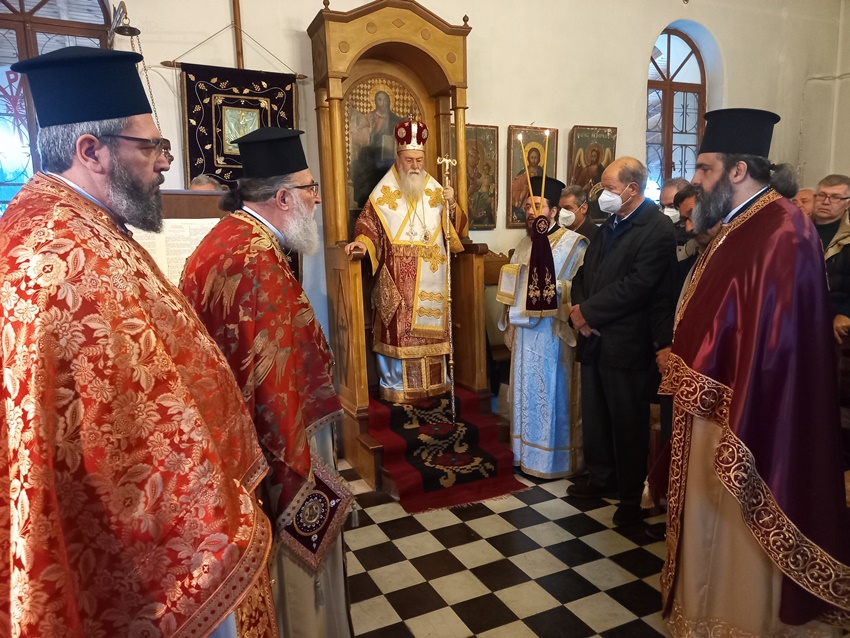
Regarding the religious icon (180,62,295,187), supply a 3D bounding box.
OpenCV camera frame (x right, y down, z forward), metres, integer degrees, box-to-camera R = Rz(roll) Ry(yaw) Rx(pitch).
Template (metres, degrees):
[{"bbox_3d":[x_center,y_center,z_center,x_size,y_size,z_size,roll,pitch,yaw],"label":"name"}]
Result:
[{"bbox_3d":[-1.122,-1.160,3.818,0.685,0.742,0.030,-5,8,-25],"label":"religious icon"}]

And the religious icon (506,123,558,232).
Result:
[{"bbox_3d":[0.835,-1.085,4.760,0.444,0.763,0.035,-5,12,-25],"label":"religious icon"}]

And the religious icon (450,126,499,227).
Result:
[{"bbox_3d":[0.351,-1.034,4.534,0.419,0.752,0.035,-5,12,-25],"label":"religious icon"}]

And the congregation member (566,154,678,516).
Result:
[{"bbox_3d":[1.006,0.099,3.190,0.440,1.785,0.530,-5,8,-25],"label":"congregation member"}]

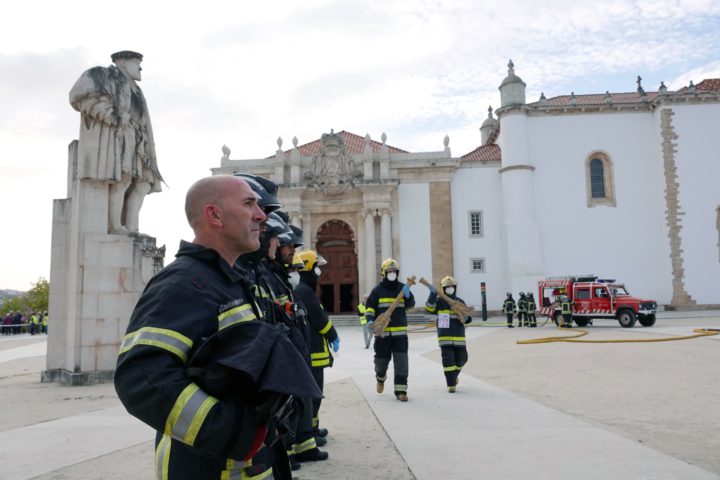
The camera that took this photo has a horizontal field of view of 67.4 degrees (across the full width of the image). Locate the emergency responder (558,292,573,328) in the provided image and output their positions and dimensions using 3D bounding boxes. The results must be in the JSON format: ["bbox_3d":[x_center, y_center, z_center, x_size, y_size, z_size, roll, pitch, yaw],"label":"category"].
[{"bbox_3d":[9.839,3.349,25.755,0.600,1.640,0.460,-5,-8,30],"label":"emergency responder"}]

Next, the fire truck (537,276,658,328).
[{"bbox_3d":[11.288,2.944,25.770,1.830,2.360,5.100,3,-8,-34],"label":"fire truck"}]

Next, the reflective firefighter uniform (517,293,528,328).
[{"bbox_3d":[8.126,3.488,26.952,0.560,1.740,0.420,-4,-8,24],"label":"reflective firefighter uniform"}]

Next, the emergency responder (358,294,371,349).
[{"bbox_3d":[0.195,2.445,16.200,0.520,1.630,0.400,-4,-7,20],"label":"emergency responder"}]

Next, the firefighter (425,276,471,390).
[{"bbox_3d":[1.239,1.333,7.600,0.660,1.640,0.480,-1,-7,0],"label":"firefighter"}]

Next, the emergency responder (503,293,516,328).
[{"bbox_3d":[7.281,3.434,26.300,0.640,1.740,0.400,-2,-7,6],"label":"emergency responder"}]

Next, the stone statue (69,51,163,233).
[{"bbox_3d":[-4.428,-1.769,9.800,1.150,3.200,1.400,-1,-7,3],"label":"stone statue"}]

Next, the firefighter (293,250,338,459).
[{"bbox_3d":[-0.446,0.963,4.971,0.440,1.770,0.580,1,-7,-20],"label":"firefighter"}]

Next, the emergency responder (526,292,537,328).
[{"bbox_3d":[8.441,3.460,26.500,0.520,1.700,0.400,-2,-7,9],"label":"emergency responder"}]

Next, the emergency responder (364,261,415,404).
[{"bbox_3d":[0.404,1.162,7.029,0.680,1.840,0.520,-1,-7,-2],"label":"emergency responder"}]

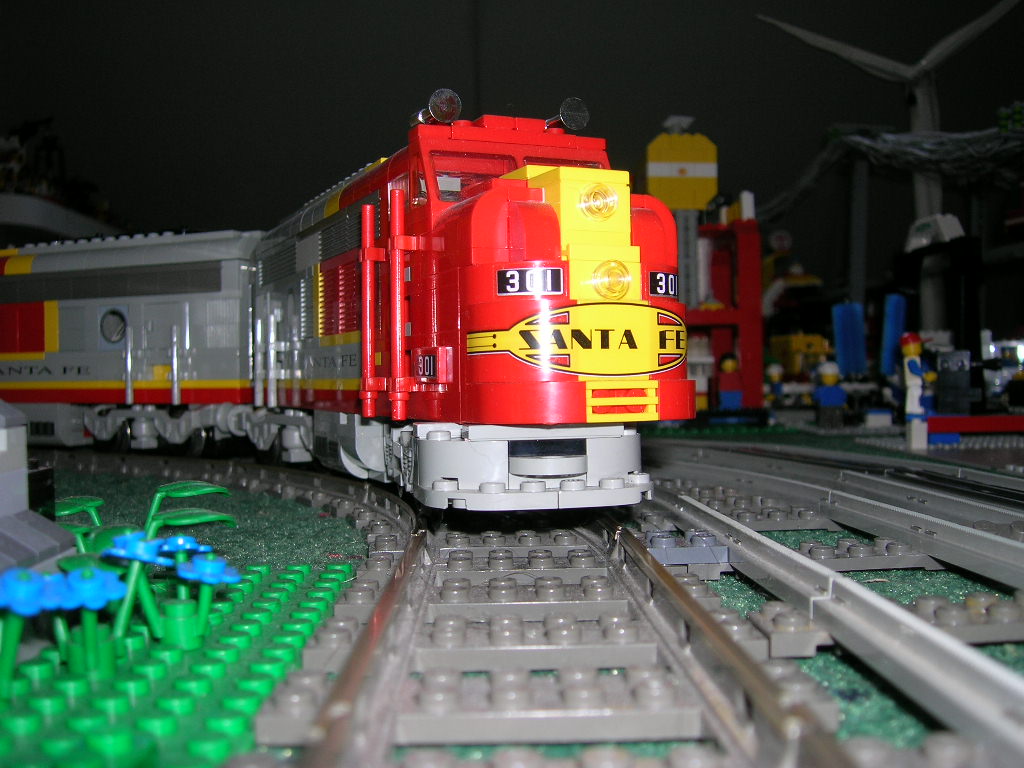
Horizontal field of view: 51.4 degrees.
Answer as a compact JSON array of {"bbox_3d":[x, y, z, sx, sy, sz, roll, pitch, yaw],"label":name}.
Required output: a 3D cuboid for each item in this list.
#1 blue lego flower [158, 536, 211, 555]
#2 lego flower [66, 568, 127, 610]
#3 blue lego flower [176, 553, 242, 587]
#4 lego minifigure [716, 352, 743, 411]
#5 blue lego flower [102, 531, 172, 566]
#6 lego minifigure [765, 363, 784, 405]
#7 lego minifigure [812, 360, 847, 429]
[{"bbox_3d":[-0.052,0.025,0.167,0.010,0.003,0.010,-1,-7,0],"label":"blue lego flower"},{"bbox_3d":[-0.056,0.027,0.141,0.010,0.003,0.010,-1,6,0],"label":"lego flower"},{"bbox_3d":[-0.045,0.028,0.157,0.010,0.003,0.010,2,6,0],"label":"blue lego flower"},{"bbox_3d":[0.161,-0.001,0.785,0.022,0.042,0.012,-1,0,-6],"label":"lego minifigure"},{"bbox_3d":[-0.054,0.024,0.154,0.010,0.004,0.010,-1,0,0],"label":"blue lego flower"},{"bbox_3d":[0.218,0.004,0.885,0.013,0.042,0.022,-1,0,-30],"label":"lego minifigure"},{"bbox_3d":[0.206,0.007,0.690,0.023,0.043,0.013,-1,0,12],"label":"lego minifigure"}]

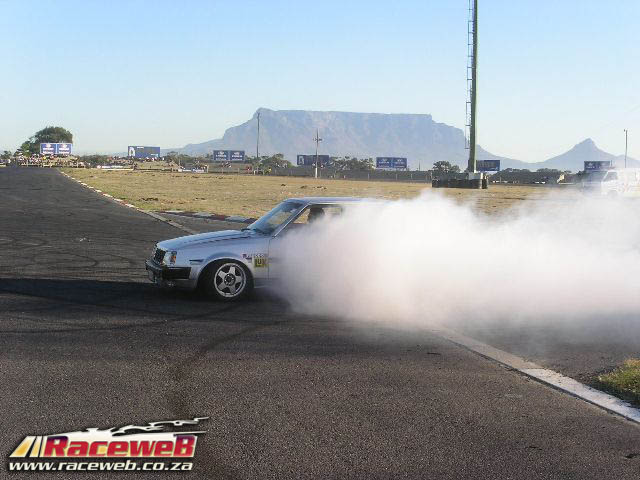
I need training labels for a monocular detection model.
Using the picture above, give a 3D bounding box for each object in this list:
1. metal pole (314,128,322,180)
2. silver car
[{"bbox_3d":[-0.334,-10.959,140.212,1.000,6.240,0.300,1,4,0],"label":"metal pole"},{"bbox_3d":[-0.022,0.069,14.428,4.300,1.320,1.640,1,4,-14],"label":"silver car"}]

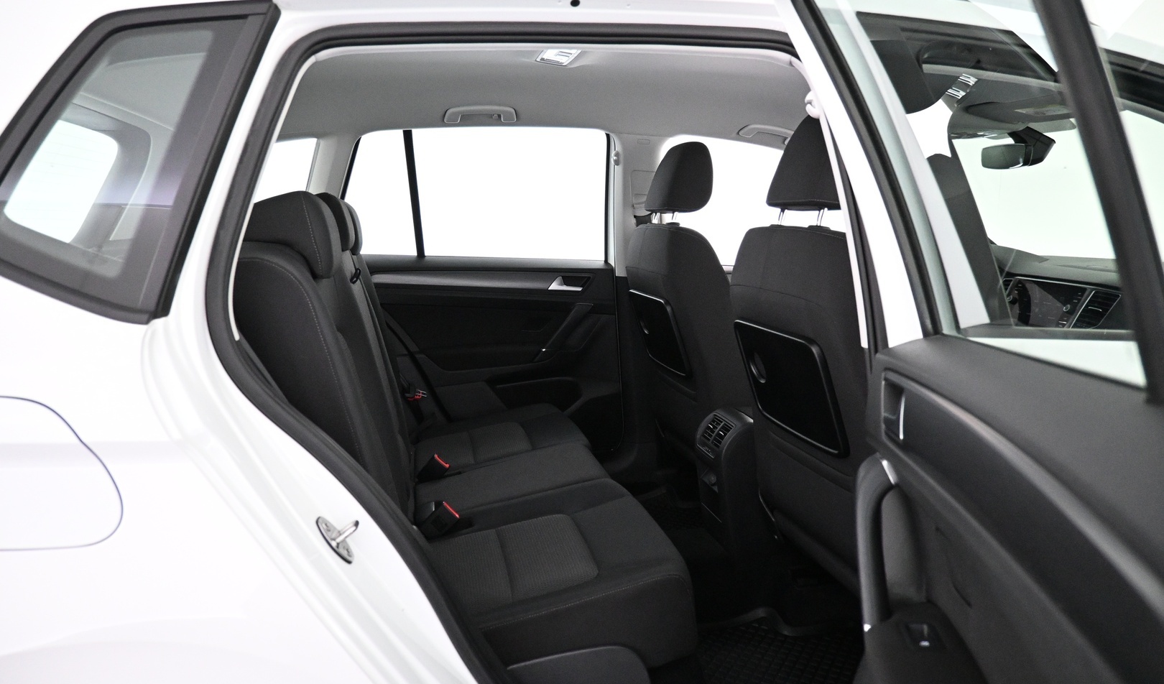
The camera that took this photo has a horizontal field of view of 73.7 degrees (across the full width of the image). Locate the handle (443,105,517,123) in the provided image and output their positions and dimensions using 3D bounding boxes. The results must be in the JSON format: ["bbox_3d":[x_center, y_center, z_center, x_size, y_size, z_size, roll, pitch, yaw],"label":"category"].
[{"bbox_3d":[-0.286,-0.651,2.200,0.205,0.044,0.043,-2,9,-15],"label":"handle"}]

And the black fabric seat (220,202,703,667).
[{"bbox_3d":[-0.217,0.149,1.432,0.800,0.840,0.520,-2,9,-15],"label":"black fabric seat"}]

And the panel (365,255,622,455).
[{"bbox_3d":[-0.303,0.060,2.479,0.895,0.670,0.130,-2,9,-15],"label":"panel"}]

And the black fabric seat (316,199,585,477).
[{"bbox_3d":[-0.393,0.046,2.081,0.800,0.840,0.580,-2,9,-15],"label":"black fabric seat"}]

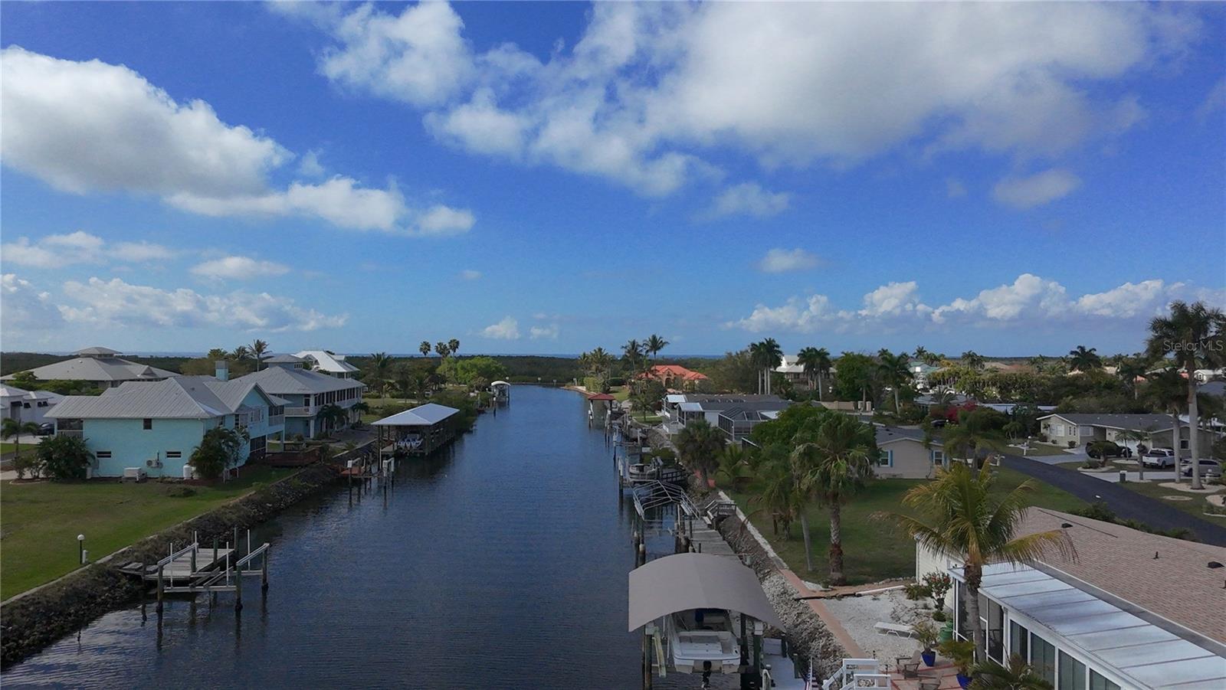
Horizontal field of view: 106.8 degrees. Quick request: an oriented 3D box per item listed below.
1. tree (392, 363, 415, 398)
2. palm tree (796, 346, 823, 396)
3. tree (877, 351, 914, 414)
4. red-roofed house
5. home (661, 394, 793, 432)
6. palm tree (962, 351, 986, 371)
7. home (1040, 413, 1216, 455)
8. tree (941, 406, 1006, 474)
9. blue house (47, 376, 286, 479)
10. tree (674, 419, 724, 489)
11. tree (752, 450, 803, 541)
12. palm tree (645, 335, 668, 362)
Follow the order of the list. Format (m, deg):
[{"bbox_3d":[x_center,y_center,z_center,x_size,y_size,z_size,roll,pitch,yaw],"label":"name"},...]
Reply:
[{"bbox_3d":[-51.605,8.878,112.000,5.300,9.200,5.300,0,-1,0],"label":"tree"},{"bbox_3d":[51.424,6.888,118.848,6.200,13.280,6.200,0,-1,-2],"label":"palm tree"},{"bbox_3d":[52.333,6.726,84.362,6.000,12.030,6.000,0,-1,-2],"label":"tree"},{"bbox_3d":[19.157,10.266,145.765,21.500,7.500,17.000,0,-1,6],"label":"red-roofed house"},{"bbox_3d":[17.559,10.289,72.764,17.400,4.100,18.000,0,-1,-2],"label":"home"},{"bbox_3d":[98.323,8.010,123.861,5.200,12.890,5.200,0,-1,0],"label":"palm tree"},{"bbox_3d":[66.310,10.915,57.242,15.000,3.900,12.500,0,-1,-2],"label":"home"},{"bbox_3d":[33.782,9.196,42.582,4.630,6.380,4.630,0,-1,0],"label":"tree"},{"bbox_3d":[-44.300,7.726,47.500,14.700,9.000,13.600,0,-1,-3],"label":"blue house"},{"bbox_3d":[7.575,9.281,39.335,4.430,5.810,4.430,0,-1,0],"label":"tree"},{"bbox_3d":[9.488,8.759,26.343,2.900,4.970,2.900,0,-1,-2],"label":"tree"},{"bbox_3d":[12.582,5.515,130.000,6.700,17.300,6.700,0,-1,0],"label":"palm tree"}]

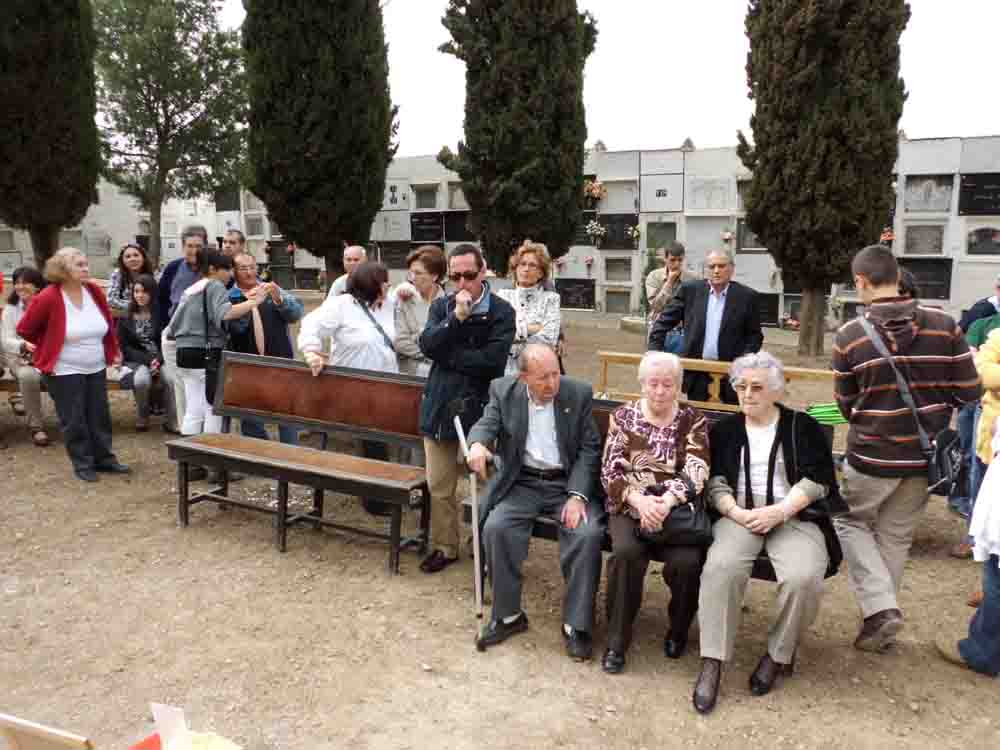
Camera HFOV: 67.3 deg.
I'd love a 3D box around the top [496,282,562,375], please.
[{"bbox_3d":[0.159,-0.249,4.500,0.470,0.640,0.340,1,10,8],"label":"top"}]

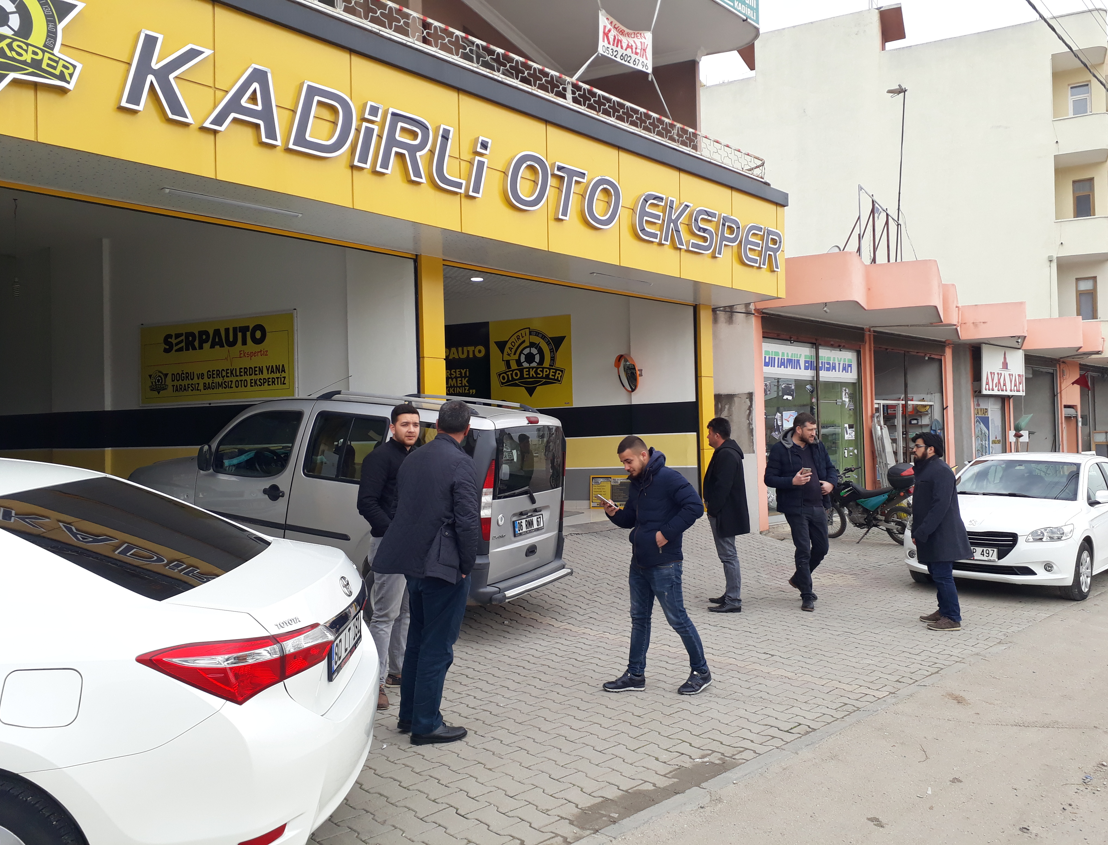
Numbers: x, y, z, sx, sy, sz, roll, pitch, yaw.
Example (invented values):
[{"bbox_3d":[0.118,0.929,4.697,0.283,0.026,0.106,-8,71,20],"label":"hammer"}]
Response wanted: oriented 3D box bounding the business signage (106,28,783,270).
[{"bbox_3d":[0.088,-2.532,9.666,0.110,0.650,9.320,-3,-2,44],"label":"business signage"}]

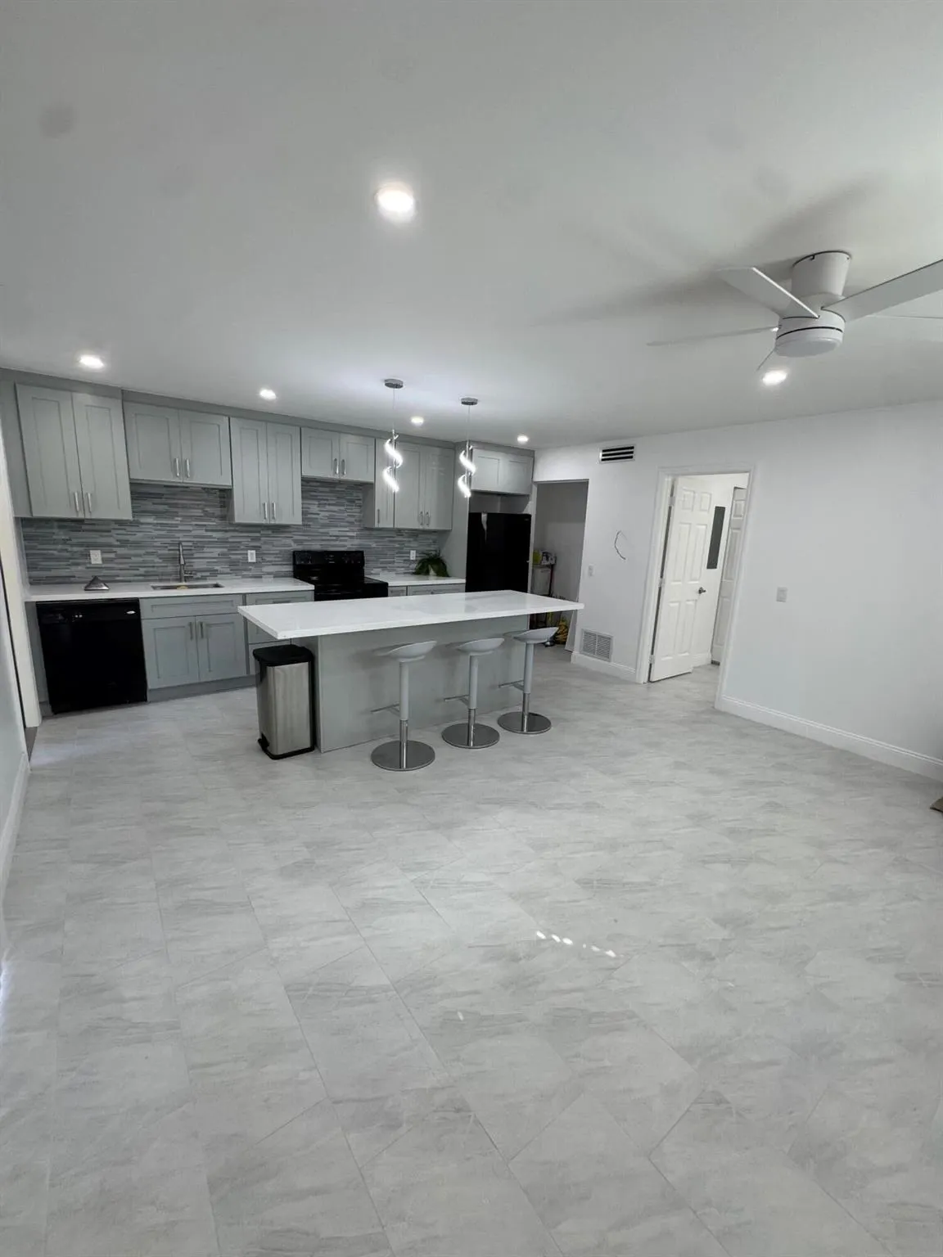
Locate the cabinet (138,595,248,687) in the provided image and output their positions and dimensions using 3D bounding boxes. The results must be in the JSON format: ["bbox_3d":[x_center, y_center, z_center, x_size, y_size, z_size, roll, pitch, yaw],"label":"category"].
[{"bbox_3d":[-2.491,0.044,4.537,0.762,0.761,0.615,-6,15,-35],"label":"cabinet"}]

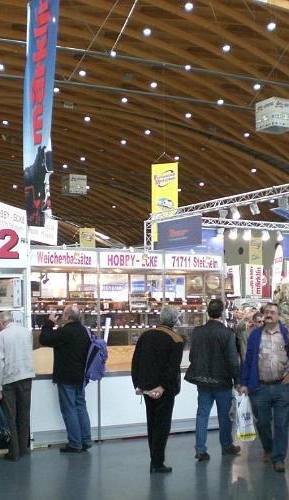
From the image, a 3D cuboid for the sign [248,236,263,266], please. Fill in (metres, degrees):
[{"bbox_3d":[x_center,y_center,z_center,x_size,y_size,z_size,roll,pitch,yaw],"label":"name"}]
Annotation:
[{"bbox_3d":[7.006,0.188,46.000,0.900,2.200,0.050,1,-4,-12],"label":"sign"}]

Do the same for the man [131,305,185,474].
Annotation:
[{"bbox_3d":[0.150,1.480,7.850,0.520,1.750,0.420,-3,-5,30],"label":"man"}]

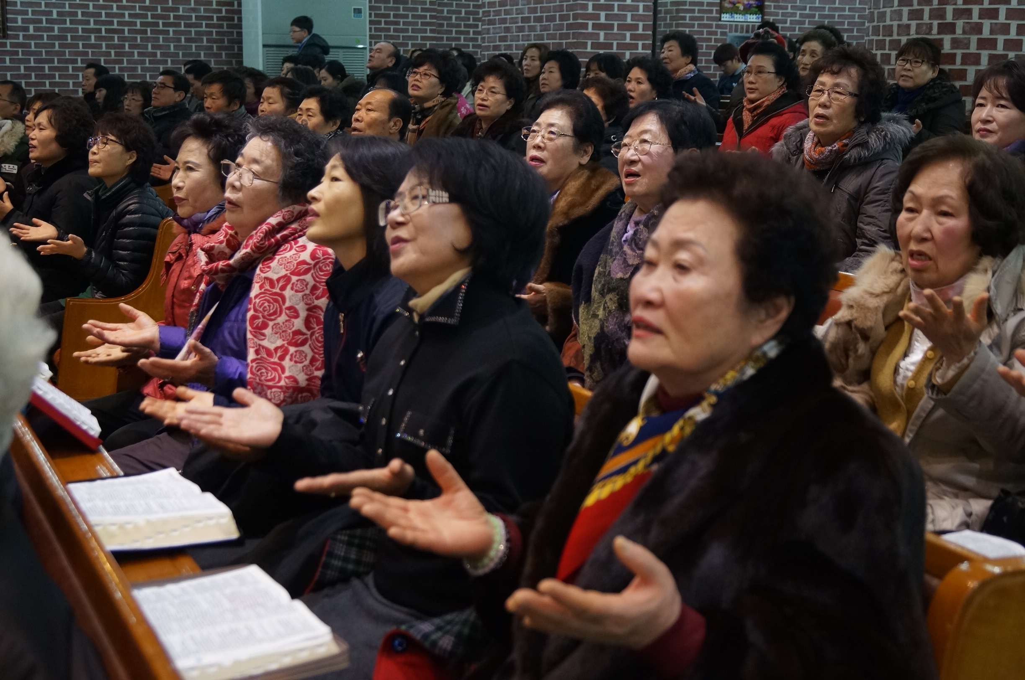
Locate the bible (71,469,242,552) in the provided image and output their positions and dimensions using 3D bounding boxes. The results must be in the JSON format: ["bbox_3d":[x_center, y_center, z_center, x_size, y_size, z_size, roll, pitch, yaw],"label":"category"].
[{"bbox_3d":[-0.503,0.203,1.688,0.203,0.050,0.305,-6,14,-28],"label":"bible"}]

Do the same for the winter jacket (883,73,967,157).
[{"bbox_3d":[1.736,-0.845,5.552,0.430,0.620,0.490,-6,14,-28],"label":"winter jacket"}]

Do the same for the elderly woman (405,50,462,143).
[{"bbox_3d":[-0.413,-0.676,5.807,0.620,1.240,0.500,-8,15,-36],"label":"elderly woman"}]

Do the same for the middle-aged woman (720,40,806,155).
[{"bbox_3d":[0.924,-0.548,5.126,0.620,1.240,0.500,-8,15,-36],"label":"middle-aged woman"}]

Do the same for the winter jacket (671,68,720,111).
[{"bbox_3d":[0.982,-1.178,6.888,0.430,0.600,0.480,-6,14,-28],"label":"winter jacket"}]

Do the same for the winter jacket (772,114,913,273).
[{"bbox_3d":[0.907,-0.309,3.616,0.430,0.620,0.490,-6,14,-28],"label":"winter jacket"}]

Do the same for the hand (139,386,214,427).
[{"bbox_3d":[-0.570,0.110,2.214,0.135,0.070,0.085,-6,14,-28],"label":"hand"}]

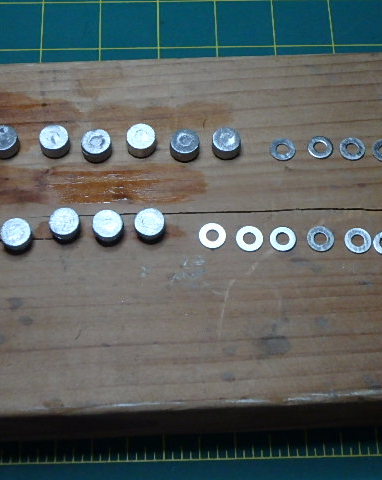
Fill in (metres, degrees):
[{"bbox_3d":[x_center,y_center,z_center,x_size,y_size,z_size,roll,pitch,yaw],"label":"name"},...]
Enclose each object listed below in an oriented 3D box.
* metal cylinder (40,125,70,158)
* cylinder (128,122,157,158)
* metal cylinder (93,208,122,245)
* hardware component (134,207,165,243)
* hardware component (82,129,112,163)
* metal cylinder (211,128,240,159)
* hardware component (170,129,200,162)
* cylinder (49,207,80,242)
[{"bbox_3d":[-0.049,-0.035,0.326,0.010,0.007,0.010,-1,66,-1],"label":"metal cylinder"},{"bbox_3d":[-0.018,-0.036,0.327,0.010,0.007,0.010,-1,66,-1],"label":"cylinder"},{"bbox_3d":[-0.028,-0.004,0.312,0.010,0.007,0.010,-1,66,-1],"label":"metal cylinder"},{"bbox_3d":[-0.014,-0.005,0.313,0.010,0.007,0.010,-1,66,-1],"label":"hardware component"},{"bbox_3d":[-0.034,-0.034,0.327,0.010,0.006,0.010,-1,66,-1],"label":"hardware component"},{"bbox_3d":[0.013,-0.035,0.327,0.010,0.006,0.010,-1,66,-1],"label":"metal cylinder"},{"bbox_3d":[-0.002,-0.034,0.327,0.010,0.006,0.010,-1,66,-1],"label":"hardware component"},{"bbox_3d":[-0.044,-0.005,0.314,0.010,0.006,0.010,-1,66,-1],"label":"cylinder"}]

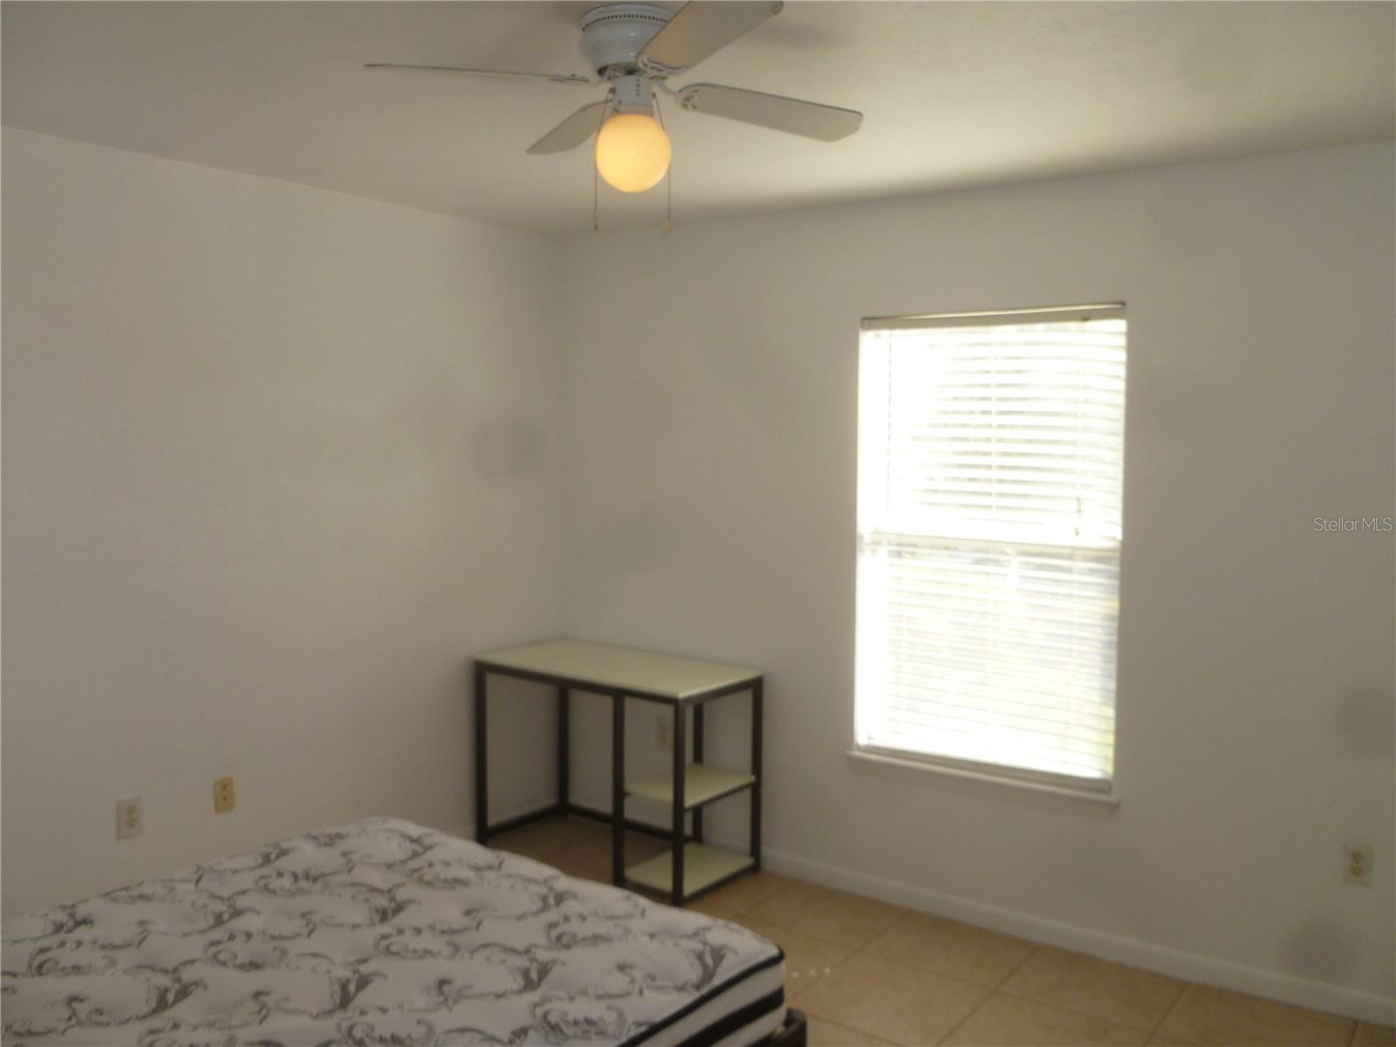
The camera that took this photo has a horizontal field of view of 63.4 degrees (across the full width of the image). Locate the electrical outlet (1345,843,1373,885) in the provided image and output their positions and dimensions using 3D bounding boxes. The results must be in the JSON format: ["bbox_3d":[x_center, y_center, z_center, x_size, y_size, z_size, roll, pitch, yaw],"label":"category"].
[{"bbox_3d":[1.821,0.939,3.111,0.070,0.114,0.010,4,6,35],"label":"electrical outlet"}]

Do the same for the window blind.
[{"bbox_3d":[0.925,0.066,3.700,0.865,1.475,0.060,4,6,35],"label":"window blind"}]

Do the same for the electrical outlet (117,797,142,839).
[{"bbox_3d":[-1.656,0.855,3.288,0.010,0.115,0.070,4,6,35],"label":"electrical outlet"}]

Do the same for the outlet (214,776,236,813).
[{"bbox_3d":[-1.480,0.848,3.535,0.010,0.112,0.069,4,6,35],"label":"outlet"}]

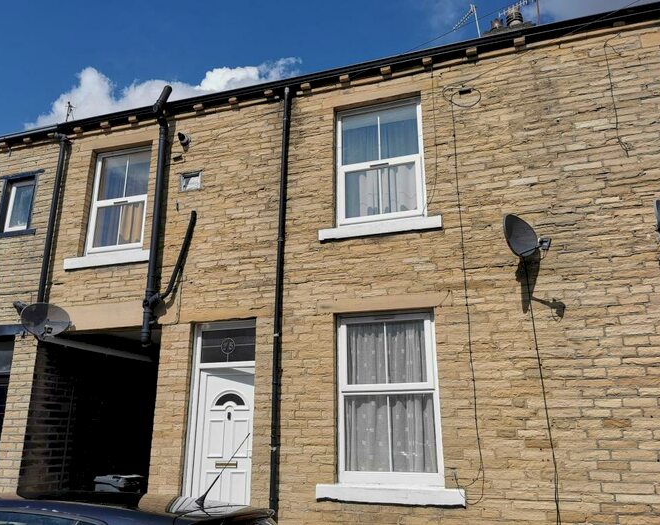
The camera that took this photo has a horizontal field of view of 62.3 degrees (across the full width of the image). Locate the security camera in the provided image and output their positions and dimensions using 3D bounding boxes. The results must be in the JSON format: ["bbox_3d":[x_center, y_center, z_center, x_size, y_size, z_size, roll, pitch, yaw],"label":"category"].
[{"bbox_3d":[-2.130,-1.788,7.956,0.120,0.130,0.180,-5,-18,17],"label":"security camera"}]

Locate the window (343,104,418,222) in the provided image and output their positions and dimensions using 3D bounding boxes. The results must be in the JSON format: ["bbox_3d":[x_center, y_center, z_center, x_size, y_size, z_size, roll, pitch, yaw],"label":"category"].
[{"bbox_3d":[0.644,-1.303,7.104,1.130,1.660,0.090,-5,-18,17],"label":"window"}]

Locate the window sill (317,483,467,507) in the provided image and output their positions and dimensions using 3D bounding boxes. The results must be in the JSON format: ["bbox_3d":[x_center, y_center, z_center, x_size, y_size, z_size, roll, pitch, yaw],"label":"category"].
[{"bbox_3d":[0.640,2.473,5.839,1.599,0.152,0.190,-5,-18,17],"label":"window sill"}]

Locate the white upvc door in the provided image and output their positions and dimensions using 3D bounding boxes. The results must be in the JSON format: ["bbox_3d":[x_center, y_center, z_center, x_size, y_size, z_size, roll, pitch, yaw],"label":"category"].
[{"bbox_3d":[-1.129,2.139,5.961,0.803,1.922,0.069,-5,-17,18],"label":"white upvc door"}]

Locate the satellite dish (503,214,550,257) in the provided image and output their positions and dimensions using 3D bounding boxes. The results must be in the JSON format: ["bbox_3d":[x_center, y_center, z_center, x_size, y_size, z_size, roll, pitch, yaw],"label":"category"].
[{"bbox_3d":[2.120,-0.326,5.760,0.500,0.510,0.470,11,-20,-31],"label":"satellite dish"}]

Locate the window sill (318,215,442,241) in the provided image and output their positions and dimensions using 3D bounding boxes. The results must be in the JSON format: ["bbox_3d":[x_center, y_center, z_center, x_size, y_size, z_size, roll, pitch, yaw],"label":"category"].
[{"bbox_3d":[0.543,-0.350,5.923,1.348,0.129,0.178,-5,-17,18],"label":"window sill"}]

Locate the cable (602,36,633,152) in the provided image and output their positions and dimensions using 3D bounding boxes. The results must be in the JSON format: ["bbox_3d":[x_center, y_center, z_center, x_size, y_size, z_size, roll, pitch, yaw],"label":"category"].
[{"bbox_3d":[3.317,-1.922,6.215,0.200,1.610,0.030,-5,-18,17],"label":"cable"}]

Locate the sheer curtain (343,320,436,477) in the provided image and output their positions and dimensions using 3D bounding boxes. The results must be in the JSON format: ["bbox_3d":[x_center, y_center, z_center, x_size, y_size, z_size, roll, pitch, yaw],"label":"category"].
[{"bbox_3d":[0.608,1.373,5.672,1.031,1.585,0.099,-5,-17,18],"label":"sheer curtain"}]

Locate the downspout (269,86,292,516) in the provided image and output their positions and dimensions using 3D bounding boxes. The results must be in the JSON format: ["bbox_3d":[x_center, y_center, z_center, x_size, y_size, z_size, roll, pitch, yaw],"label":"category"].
[{"bbox_3d":[-0.617,0.383,6.794,0.080,5.970,0.090,-5,-18,17],"label":"downspout"}]

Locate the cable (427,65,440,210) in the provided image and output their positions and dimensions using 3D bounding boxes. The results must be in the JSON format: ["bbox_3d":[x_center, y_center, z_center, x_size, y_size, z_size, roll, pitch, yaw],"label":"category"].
[{"bbox_3d":[1.263,-1.594,6.817,0.170,1.930,0.030,-5,-18,17],"label":"cable"}]

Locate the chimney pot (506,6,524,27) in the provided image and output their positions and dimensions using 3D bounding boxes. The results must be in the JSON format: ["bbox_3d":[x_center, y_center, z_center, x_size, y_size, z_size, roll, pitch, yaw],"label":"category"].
[{"bbox_3d":[3.575,-4.602,10.525,0.320,0.520,0.320,-5,-17,18],"label":"chimney pot"}]

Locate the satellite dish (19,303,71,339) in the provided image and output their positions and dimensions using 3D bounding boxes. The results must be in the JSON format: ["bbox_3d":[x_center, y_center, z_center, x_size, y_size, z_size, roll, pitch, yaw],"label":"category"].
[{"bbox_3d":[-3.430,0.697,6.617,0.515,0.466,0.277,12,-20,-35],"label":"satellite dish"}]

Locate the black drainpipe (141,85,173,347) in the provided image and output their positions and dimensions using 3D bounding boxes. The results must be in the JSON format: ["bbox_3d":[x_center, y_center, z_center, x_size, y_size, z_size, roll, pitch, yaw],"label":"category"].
[{"bbox_3d":[-2.171,-0.720,6.811,0.178,3.419,0.268,-5,-17,18],"label":"black drainpipe"}]

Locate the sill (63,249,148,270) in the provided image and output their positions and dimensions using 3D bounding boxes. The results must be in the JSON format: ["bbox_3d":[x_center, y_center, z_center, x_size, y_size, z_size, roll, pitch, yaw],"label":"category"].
[{"bbox_3d":[-3.163,-0.015,7.910,1.519,0.152,0.190,-5,-18,17],"label":"sill"}]

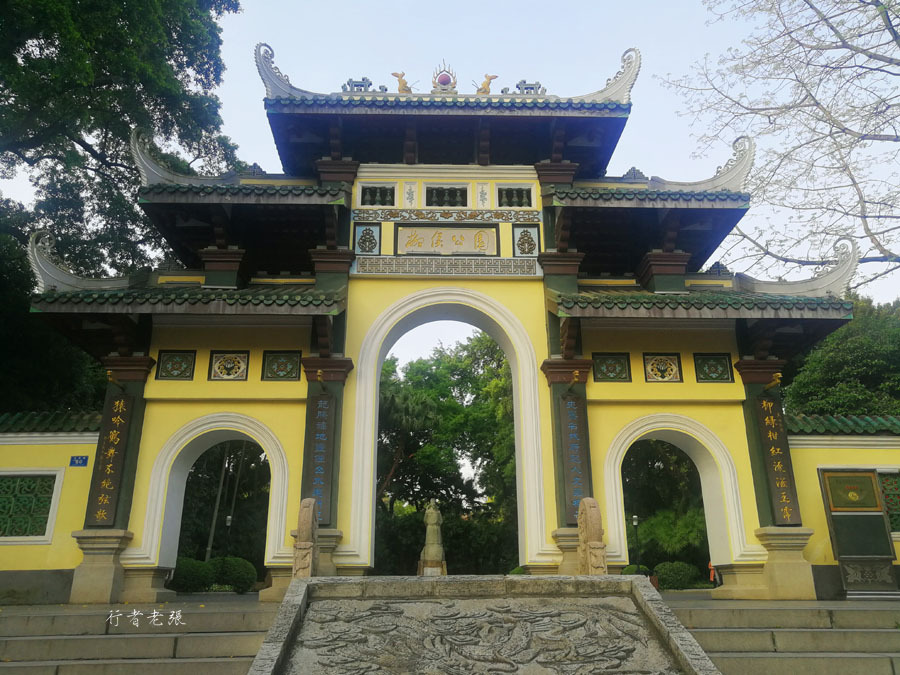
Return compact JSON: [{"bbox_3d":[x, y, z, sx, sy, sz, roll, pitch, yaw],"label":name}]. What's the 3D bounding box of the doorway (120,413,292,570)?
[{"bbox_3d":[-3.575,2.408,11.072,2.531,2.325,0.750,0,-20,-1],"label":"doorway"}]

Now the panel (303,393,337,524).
[{"bbox_3d":[-1.839,1.708,9.900,0.369,1.790,0.060,0,-19,-2],"label":"panel"}]

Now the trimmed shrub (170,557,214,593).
[{"bbox_3d":[-5.623,5.168,15.302,0.993,0.754,1.040,0,-20,-2],"label":"trimmed shrub"}]

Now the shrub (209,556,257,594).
[{"bbox_3d":[-3.646,3.995,11.793,0.808,0.603,0.808,0,-20,-1],"label":"shrub"}]

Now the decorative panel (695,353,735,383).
[{"bbox_3d":[4.082,0.472,10.836,0.591,0.469,0.070,0,-19,-2],"label":"decorative panel"}]

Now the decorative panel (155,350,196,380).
[{"bbox_3d":[-4.746,0.491,12.175,0.659,0.540,0.100,0,-20,-2],"label":"decorative panel"}]

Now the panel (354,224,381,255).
[{"bbox_3d":[-1.320,-1.588,11.350,0.428,0.568,0.070,0,-19,-2],"label":"panel"}]

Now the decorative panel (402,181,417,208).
[{"bbox_3d":[-0.645,-2.346,11.626,0.227,0.505,0.060,0,-19,-2],"label":"decorative panel"}]

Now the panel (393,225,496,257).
[{"bbox_3d":[-0.054,-1.783,13.124,1.886,0.595,0.100,0,-20,-2],"label":"panel"}]

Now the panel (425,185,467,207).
[{"bbox_3d":[-0.057,-2.518,12.621,0.765,0.451,0.120,0,-20,-1],"label":"panel"}]

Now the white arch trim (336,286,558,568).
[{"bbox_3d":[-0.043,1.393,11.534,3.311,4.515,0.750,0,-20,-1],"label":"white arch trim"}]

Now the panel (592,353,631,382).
[{"bbox_3d":[2.847,0.536,12.386,0.665,0.535,0.100,0,-20,-2],"label":"panel"}]

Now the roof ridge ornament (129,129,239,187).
[{"bbox_3d":[-4.621,-3.115,12.176,1.897,1.169,0.200,0,-19,-2],"label":"roof ridge ornament"}]

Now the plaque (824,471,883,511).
[{"bbox_3d":[6.145,2.365,10.725,0.777,0.578,0.060,0,-20,-1],"label":"plaque"}]

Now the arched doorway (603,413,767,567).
[{"bbox_3d":[3.224,2.160,10.176,2.469,2.165,0.150,0,-19,-2],"label":"arched doorway"}]

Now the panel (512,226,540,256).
[{"bbox_3d":[1.254,-1.573,11.418,0.444,0.582,0.070,0,-19,-2],"label":"panel"}]

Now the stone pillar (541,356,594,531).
[{"bbox_3d":[2.011,1.816,11.767,0.842,2.763,0.750,0,-20,-2],"label":"stone pillar"}]

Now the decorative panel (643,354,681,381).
[{"bbox_3d":[3.748,0.538,12.413,0.677,0.536,0.100,0,-20,-2],"label":"decorative panel"}]

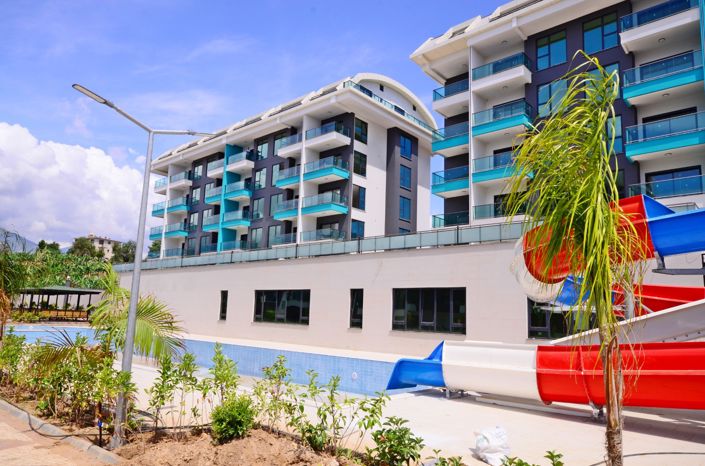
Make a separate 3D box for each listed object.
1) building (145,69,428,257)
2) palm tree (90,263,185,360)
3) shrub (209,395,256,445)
[{"bbox_3d":[-8.235,-4.421,57.083,35.300,16.600,15.600,-7,-13,42],"label":"building"},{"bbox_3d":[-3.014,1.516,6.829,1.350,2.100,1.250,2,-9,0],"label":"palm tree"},{"bbox_3d":[-1.446,2.250,6.012,0.520,0.530,0.500,2,-9,0],"label":"shrub"}]

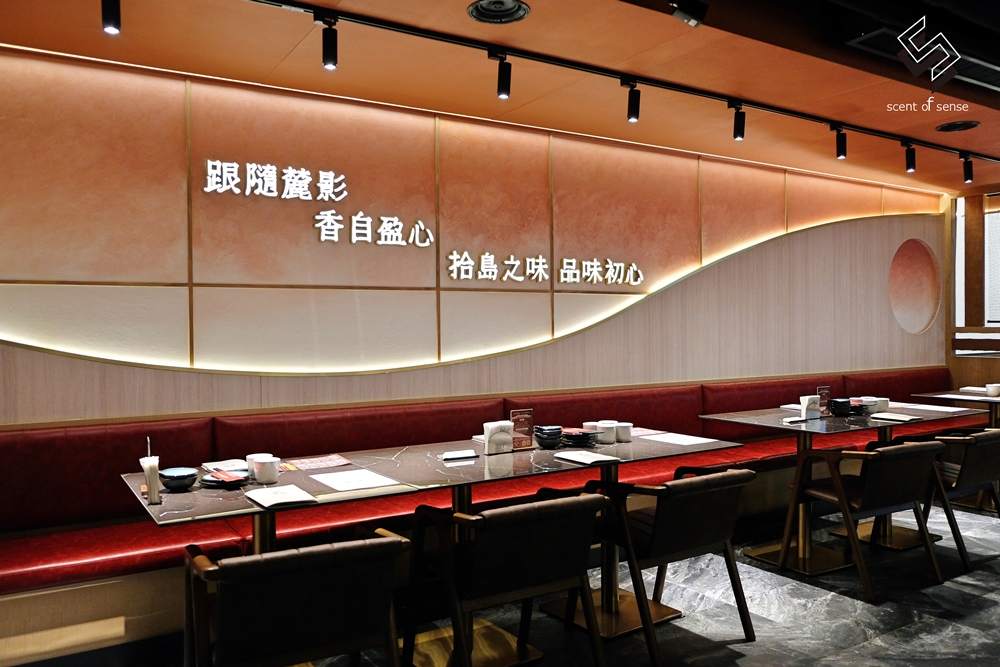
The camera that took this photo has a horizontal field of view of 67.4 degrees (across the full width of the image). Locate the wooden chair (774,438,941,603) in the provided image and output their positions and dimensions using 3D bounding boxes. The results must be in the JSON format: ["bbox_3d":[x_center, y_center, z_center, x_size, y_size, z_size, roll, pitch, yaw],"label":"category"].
[{"bbox_3d":[1.782,0.870,3.719,0.560,0.685,0.590,-1,1,-32],"label":"wooden chair"}]

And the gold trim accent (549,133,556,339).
[{"bbox_3d":[0.305,-0.560,4.314,0.022,1.170,0.015,-1,1,-32],"label":"gold trim accent"}]

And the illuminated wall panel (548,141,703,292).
[{"bbox_3d":[0.806,-0.698,4.646,1.195,0.905,0.030,-1,1,-32],"label":"illuminated wall panel"}]

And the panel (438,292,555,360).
[{"bbox_3d":[-0.013,-0.042,4.138,0.710,0.360,0.030,-1,1,-32],"label":"panel"}]

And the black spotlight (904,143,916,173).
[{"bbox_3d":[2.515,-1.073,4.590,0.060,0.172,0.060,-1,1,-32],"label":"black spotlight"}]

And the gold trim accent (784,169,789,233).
[{"bbox_3d":[2.069,-0.957,5.410,0.024,0.439,0.015,-1,1,-32],"label":"gold trim accent"}]

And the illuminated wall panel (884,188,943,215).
[{"bbox_3d":[3.550,-1.105,6.447,0.877,0.243,0.040,-1,0,-32],"label":"illuminated wall panel"}]

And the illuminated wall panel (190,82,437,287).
[{"bbox_3d":[-0.865,-0.697,3.703,1.245,0.929,0.040,-1,0,-32],"label":"illuminated wall panel"}]

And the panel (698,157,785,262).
[{"bbox_3d":[1.747,-0.830,5.326,0.900,0.739,0.040,-1,0,-32],"label":"panel"}]

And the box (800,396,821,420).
[{"bbox_3d":[1.679,0.400,4.054,0.132,0.122,0.042,-1,1,-32],"label":"box"}]

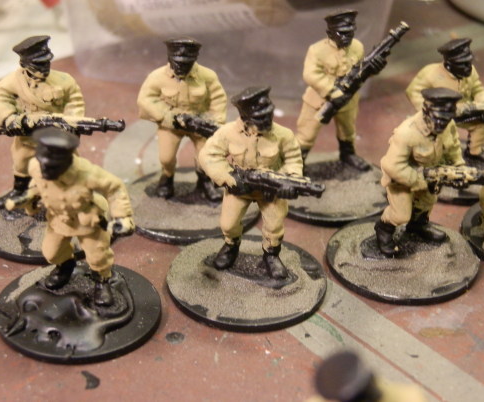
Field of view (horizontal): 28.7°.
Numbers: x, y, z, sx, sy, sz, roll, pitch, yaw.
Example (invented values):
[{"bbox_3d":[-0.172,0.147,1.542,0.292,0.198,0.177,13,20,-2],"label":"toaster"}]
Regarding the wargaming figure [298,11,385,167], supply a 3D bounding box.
[{"bbox_3d":[0.019,-0.021,0.175,0.018,0.030,0.014,-11,33,-21],"label":"wargaming figure"}]

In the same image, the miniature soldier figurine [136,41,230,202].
[{"bbox_3d":[-0.011,-0.014,0.165,0.017,0.030,0.012,-2,30,-5],"label":"miniature soldier figurine"}]

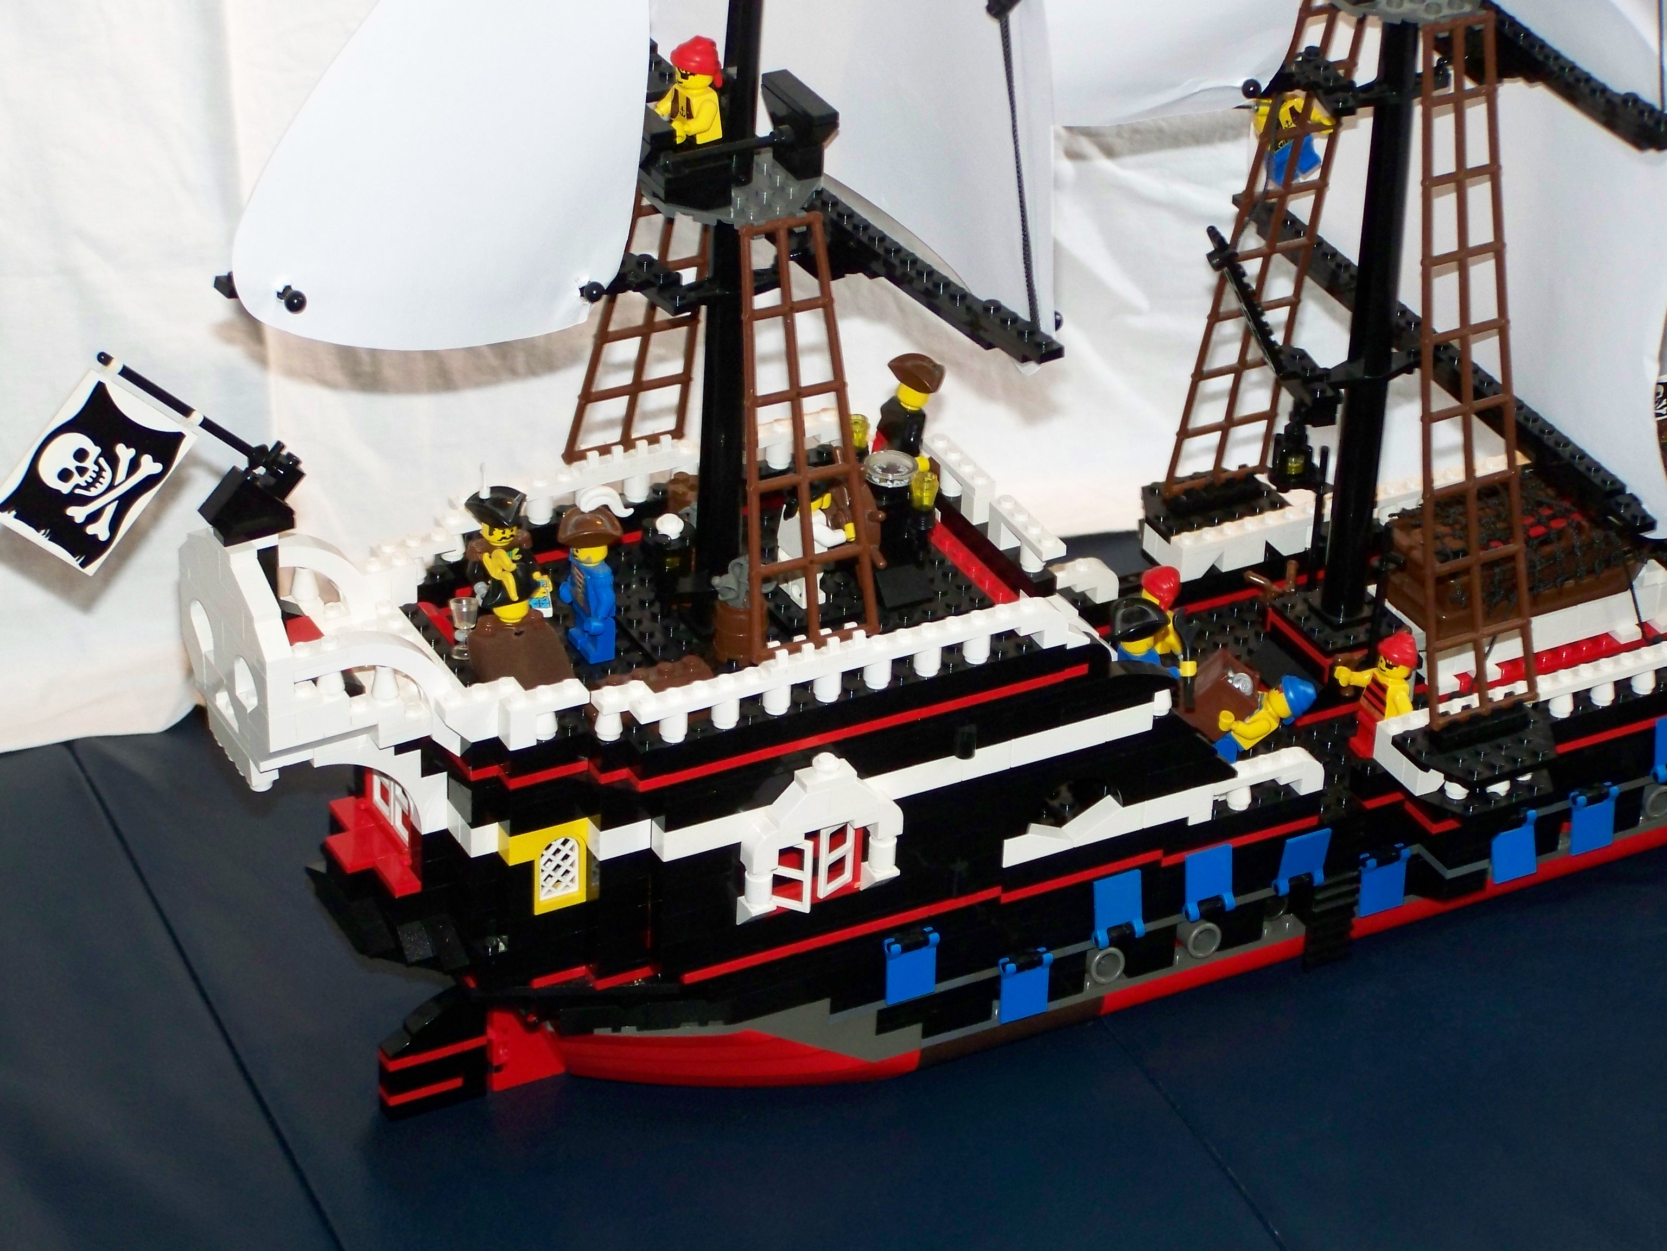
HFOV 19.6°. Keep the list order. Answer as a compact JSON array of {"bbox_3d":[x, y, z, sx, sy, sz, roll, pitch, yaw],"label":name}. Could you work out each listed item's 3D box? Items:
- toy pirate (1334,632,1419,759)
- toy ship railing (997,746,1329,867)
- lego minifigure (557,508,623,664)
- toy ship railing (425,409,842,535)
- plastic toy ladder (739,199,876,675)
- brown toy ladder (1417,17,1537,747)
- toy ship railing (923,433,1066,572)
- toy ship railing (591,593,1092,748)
[{"bbox_3d":[0.170,0.023,1.494,0.026,0.041,0.023,-16,36,-27],"label":"toy pirate"},{"bbox_3d":[0.098,0.054,1.438,0.113,0.015,0.008,-14,35,-25],"label":"toy ship railing"},{"bbox_3d":[-0.070,-0.013,1.374,0.020,0.045,0.024,-14,35,-25],"label":"lego minifigure"},{"bbox_3d":[-0.057,-0.042,1.433,0.138,0.016,0.016,-14,35,-25],"label":"toy ship railing"},{"bbox_3d":[-0.009,-0.051,1.321,0.041,0.124,0.004,-14,21,-25],"label":"plastic toy ladder"},{"bbox_3d":[0.189,-0.074,1.423,0.041,0.217,0.004,-14,21,-25],"label":"brown toy ladder"},{"bbox_3d":[0.048,-0.035,1.429,0.008,0.015,0.072,-14,35,-25],"label":"toy ship railing"},{"bbox_3d":[0.004,0.010,1.354,0.152,0.017,0.016,-14,35,-25],"label":"toy ship railing"}]

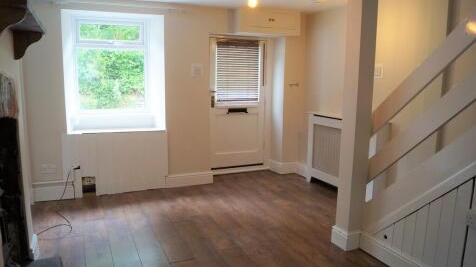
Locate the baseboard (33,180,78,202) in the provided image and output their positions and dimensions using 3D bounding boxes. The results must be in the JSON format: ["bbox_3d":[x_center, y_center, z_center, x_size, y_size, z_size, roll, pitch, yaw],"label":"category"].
[{"bbox_3d":[-2.048,0.643,4.005,0.455,0.210,0.025,-3,10,-22],"label":"baseboard"}]

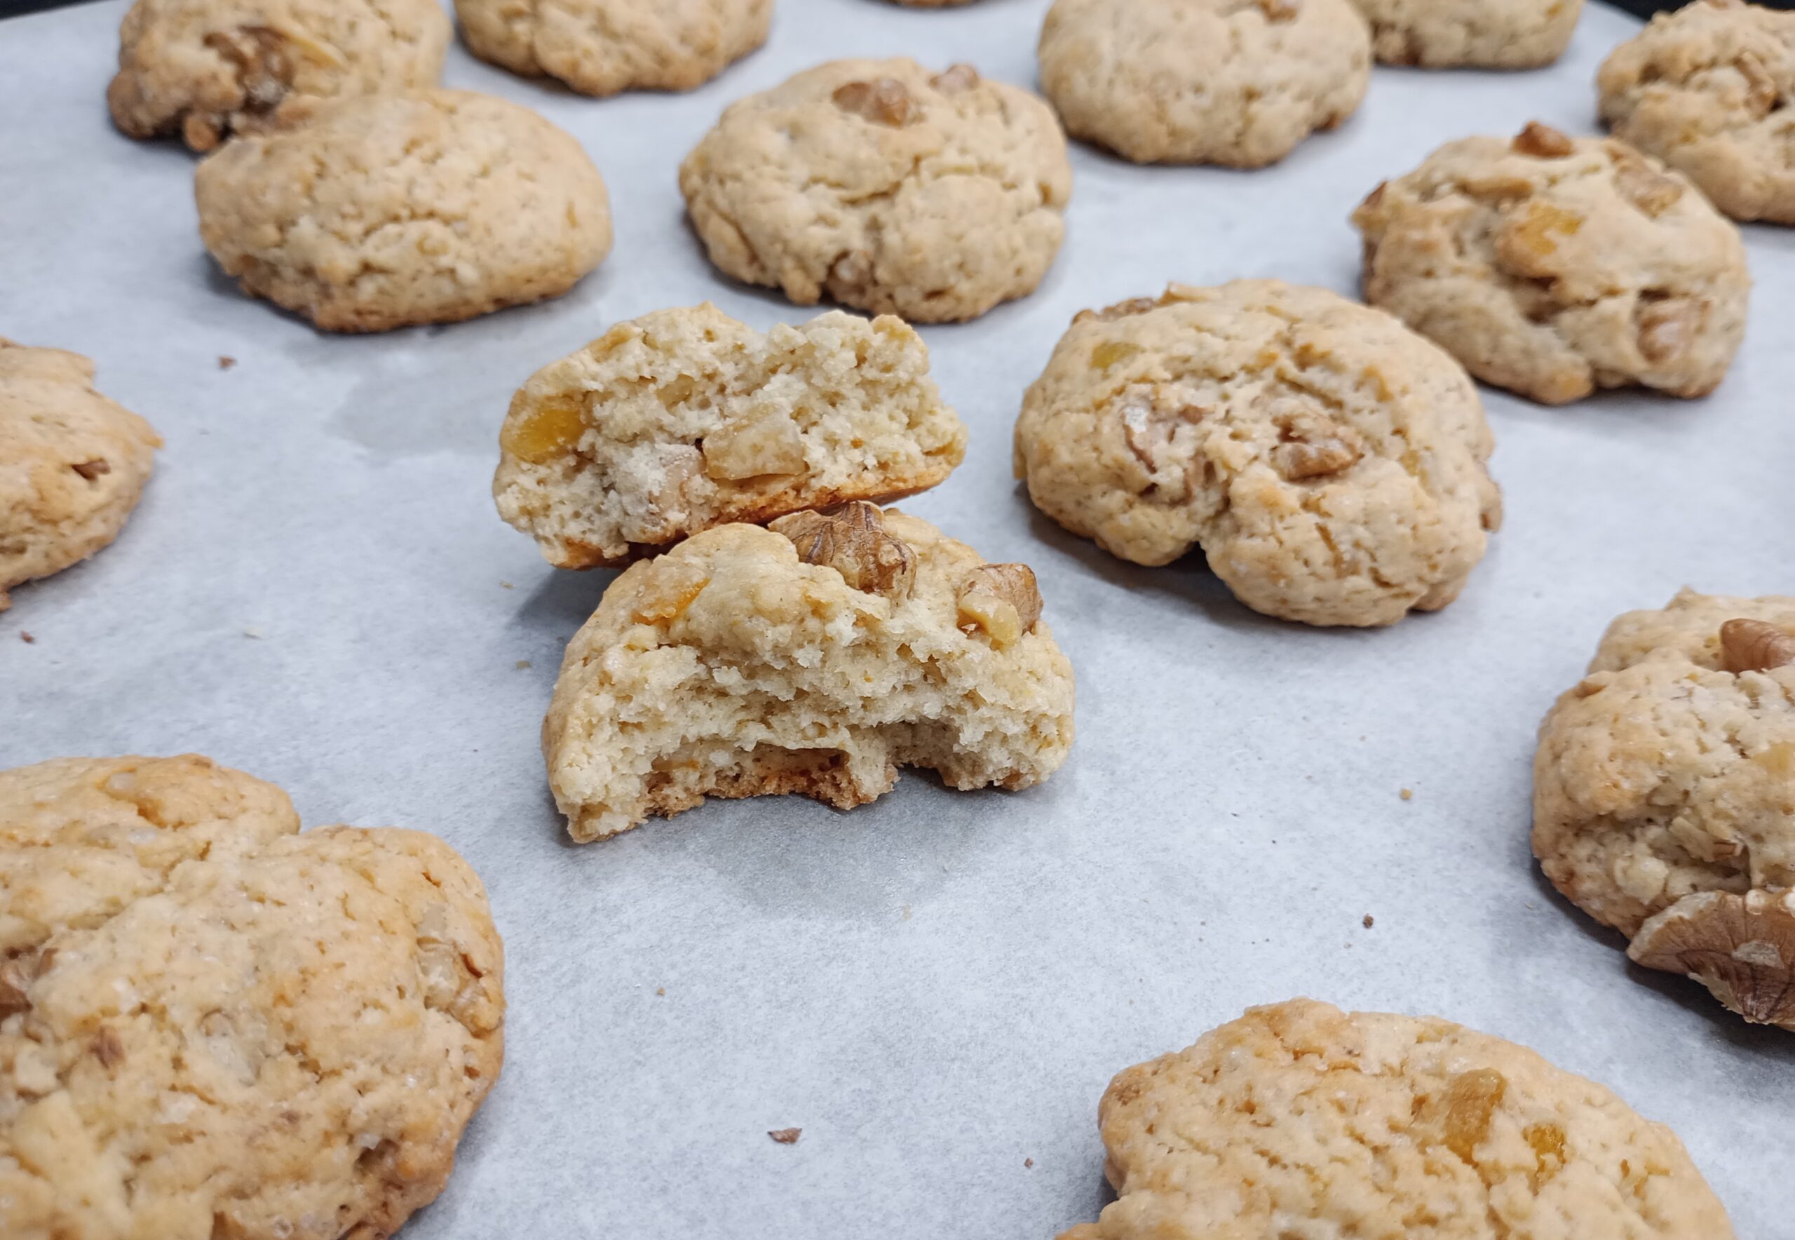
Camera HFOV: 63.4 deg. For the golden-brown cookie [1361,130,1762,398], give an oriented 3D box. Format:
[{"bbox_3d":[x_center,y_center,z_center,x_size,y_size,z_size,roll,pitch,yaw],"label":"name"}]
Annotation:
[{"bbox_3d":[0.108,-0.063,0.238,0.063,0.026,0.065,2,43,0],"label":"golden-brown cookie"}]

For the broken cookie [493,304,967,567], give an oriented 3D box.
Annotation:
[{"bbox_3d":[-0.022,-0.025,0.187,0.058,0.025,0.033,-13,15,-5],"label":"broken cookie"}]

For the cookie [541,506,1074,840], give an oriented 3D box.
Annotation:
[{"bbox_3d":[-0.011,0.001,0.165,0.059,0.026,0.037,-4,44,-7],"label":"cookie"}]

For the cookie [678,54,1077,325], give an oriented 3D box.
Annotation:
[{"bbox_3d":[-0.004,-0.079,0.251,0.068,0.025,0.069,2,43,0],"label":"cookie"}]

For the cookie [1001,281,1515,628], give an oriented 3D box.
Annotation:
[{"bbox_3d":[0.050,-0.028,0.200,0.067,0.025,0.067,2,43,0],"label":"cookie"}]

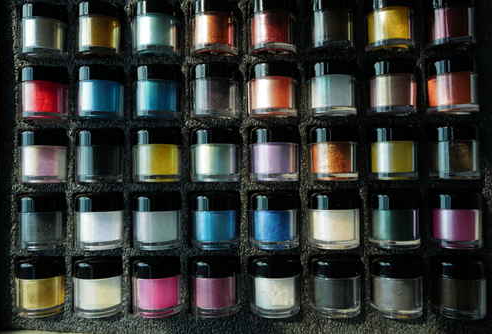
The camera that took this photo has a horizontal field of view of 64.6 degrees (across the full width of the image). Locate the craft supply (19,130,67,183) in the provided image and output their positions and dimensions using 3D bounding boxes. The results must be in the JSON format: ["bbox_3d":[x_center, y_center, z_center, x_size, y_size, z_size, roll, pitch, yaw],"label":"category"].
[{"bbox_3d":[-0.140,-0.006,0.272,0.034,0.034,0.037,0,87,2],"label":"craft supply"}]

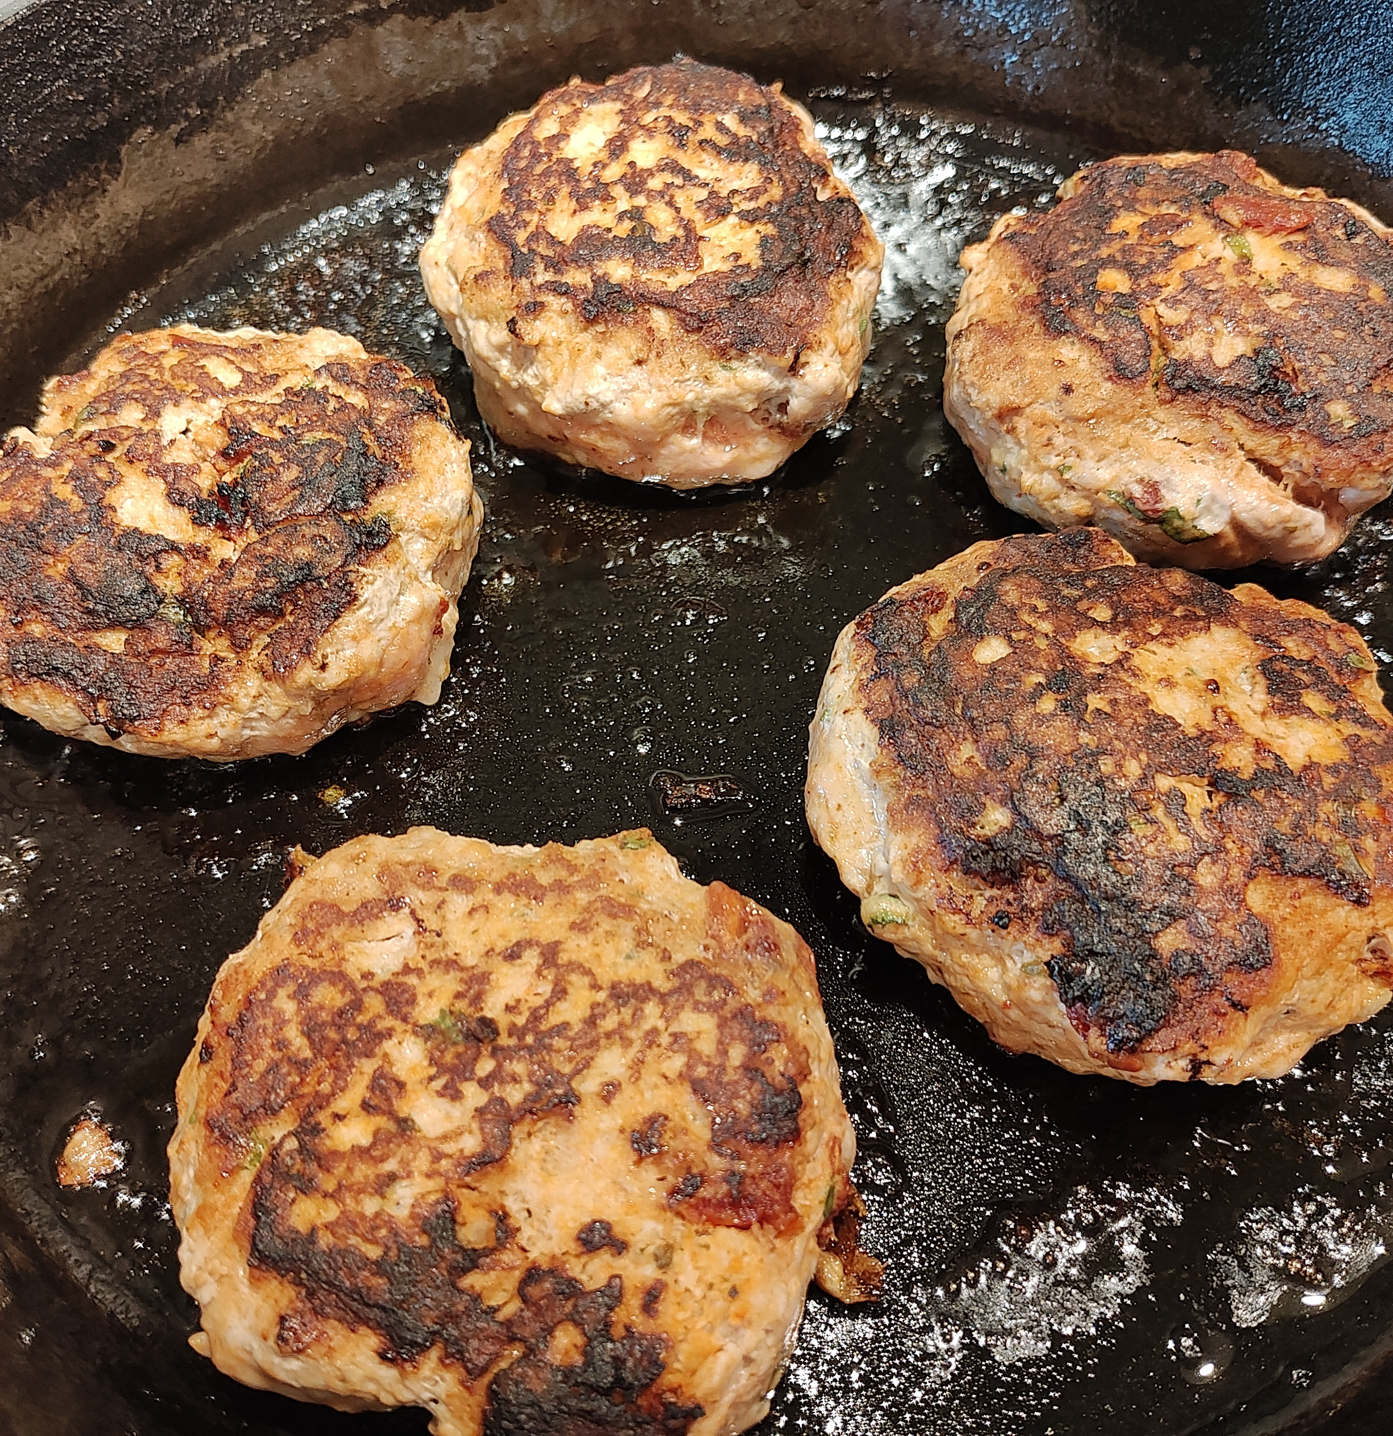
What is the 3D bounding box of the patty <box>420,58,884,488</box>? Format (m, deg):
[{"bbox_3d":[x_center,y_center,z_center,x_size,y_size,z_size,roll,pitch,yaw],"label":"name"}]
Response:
[{"bbox_3d":[-0.007,-0.080,0.246,0.078,0.034,0.086,-8,58,-4],"label":"patty"}]

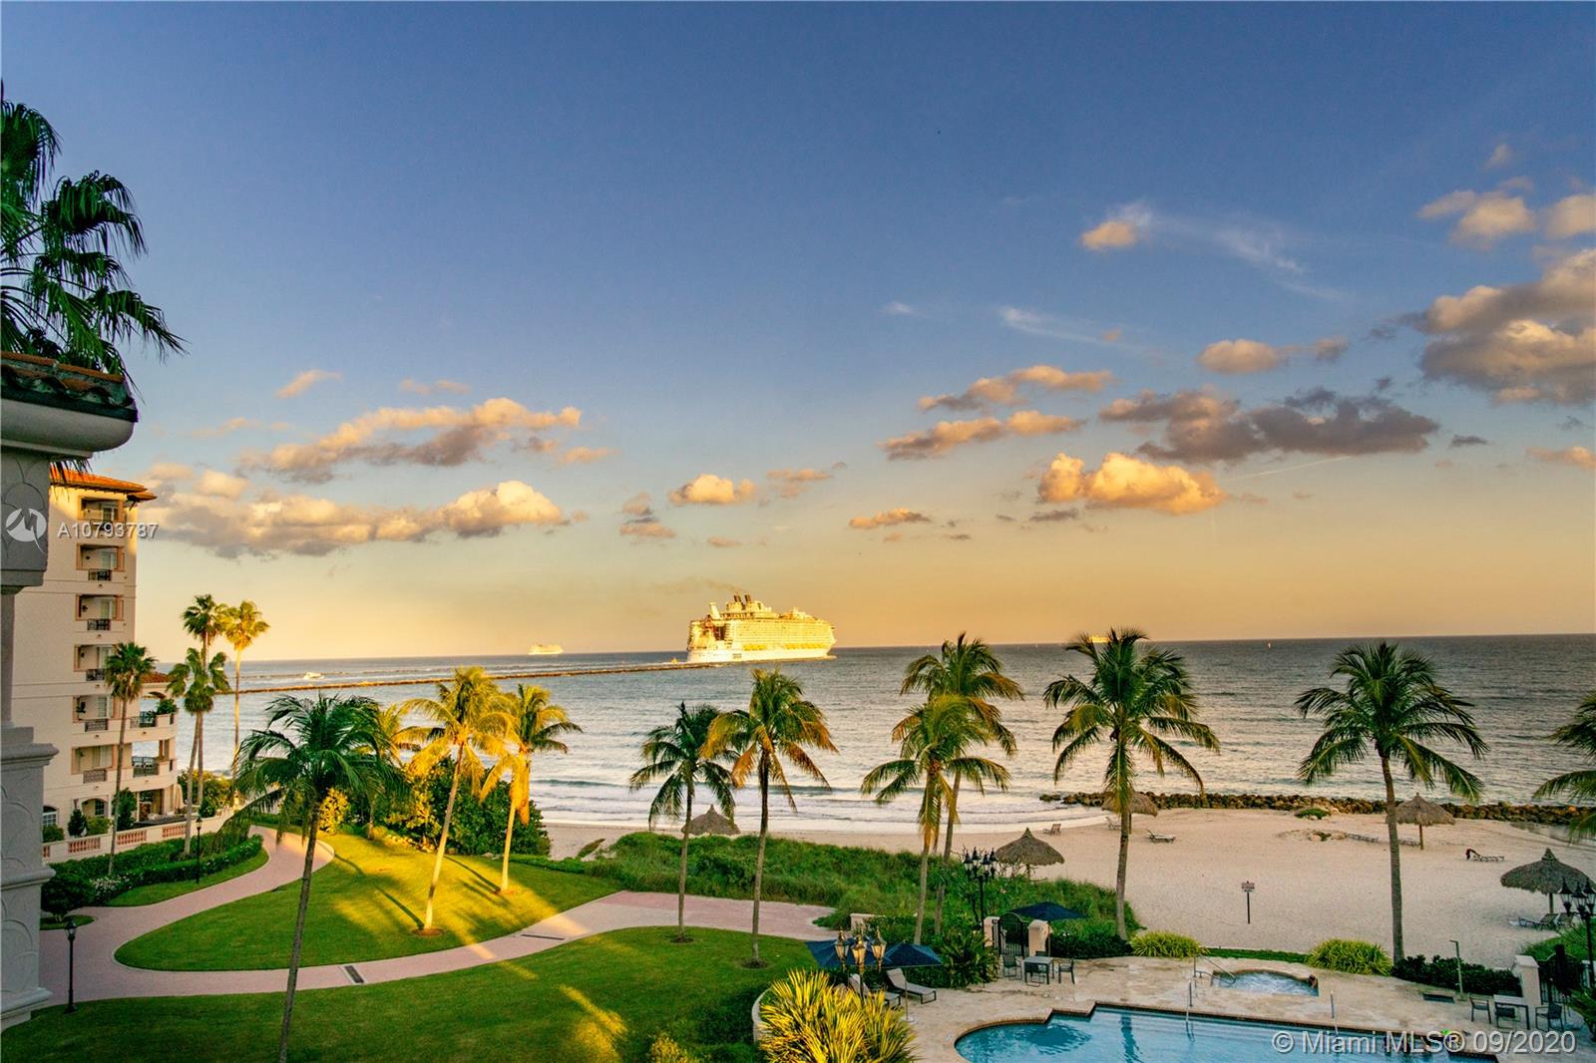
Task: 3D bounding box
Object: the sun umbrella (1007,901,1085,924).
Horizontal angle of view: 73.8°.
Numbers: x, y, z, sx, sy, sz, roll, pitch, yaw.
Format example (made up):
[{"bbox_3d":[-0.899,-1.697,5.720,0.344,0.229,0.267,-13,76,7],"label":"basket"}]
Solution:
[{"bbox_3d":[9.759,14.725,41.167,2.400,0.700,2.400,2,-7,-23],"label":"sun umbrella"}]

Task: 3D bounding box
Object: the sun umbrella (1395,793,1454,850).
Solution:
[{"bbox_3d":[36.386,16.976,62.241,3.811,3.255,3.811,-5,-7,29],"label":"sun umbrella"}]

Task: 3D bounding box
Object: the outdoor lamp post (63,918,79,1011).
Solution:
[{"bbox_3d":[-26.039,15.515,38.068,0.420,3.229,0.420,3,-7,-33],"label":"outdoor lamp post"}]

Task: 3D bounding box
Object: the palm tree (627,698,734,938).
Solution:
[{"bbox_3d":[-4.821,12.204,45.013,4.590,9.845,4.590,0,-6,-6],"label":"palm tree"}]

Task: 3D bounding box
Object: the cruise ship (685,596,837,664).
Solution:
[{"bbox_3d":[-22.705,113.045,1245.167,56.000,72.000,360.000,-4,-7,22],"label":"cruise ship"}]

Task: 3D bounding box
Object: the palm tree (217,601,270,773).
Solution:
[{"bbox_3d":[-46.785,14.454,89.319,4.431,17.378,4.431,-1,-6,0],"label":"palm tree"}]

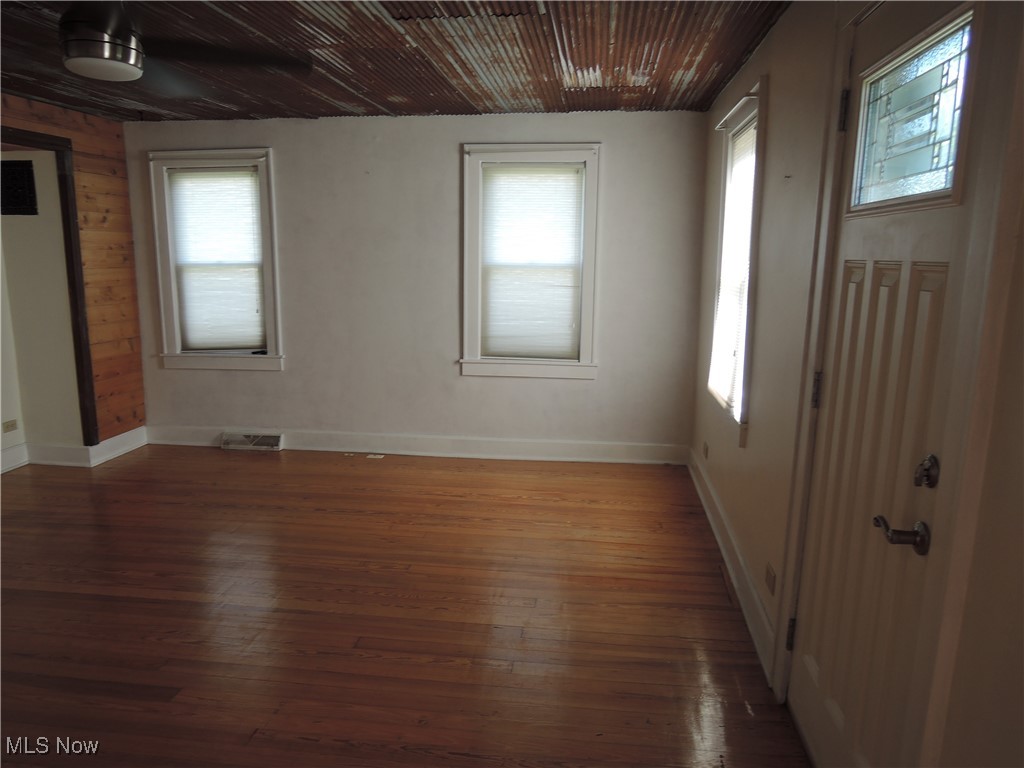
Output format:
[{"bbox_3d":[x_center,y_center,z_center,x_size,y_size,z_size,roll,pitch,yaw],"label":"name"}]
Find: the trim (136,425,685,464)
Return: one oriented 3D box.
[{"bbox_3d":[-0.747,0.430,5.045,3.918,0.140,0.030,2,11,6],"label":"trim"}]

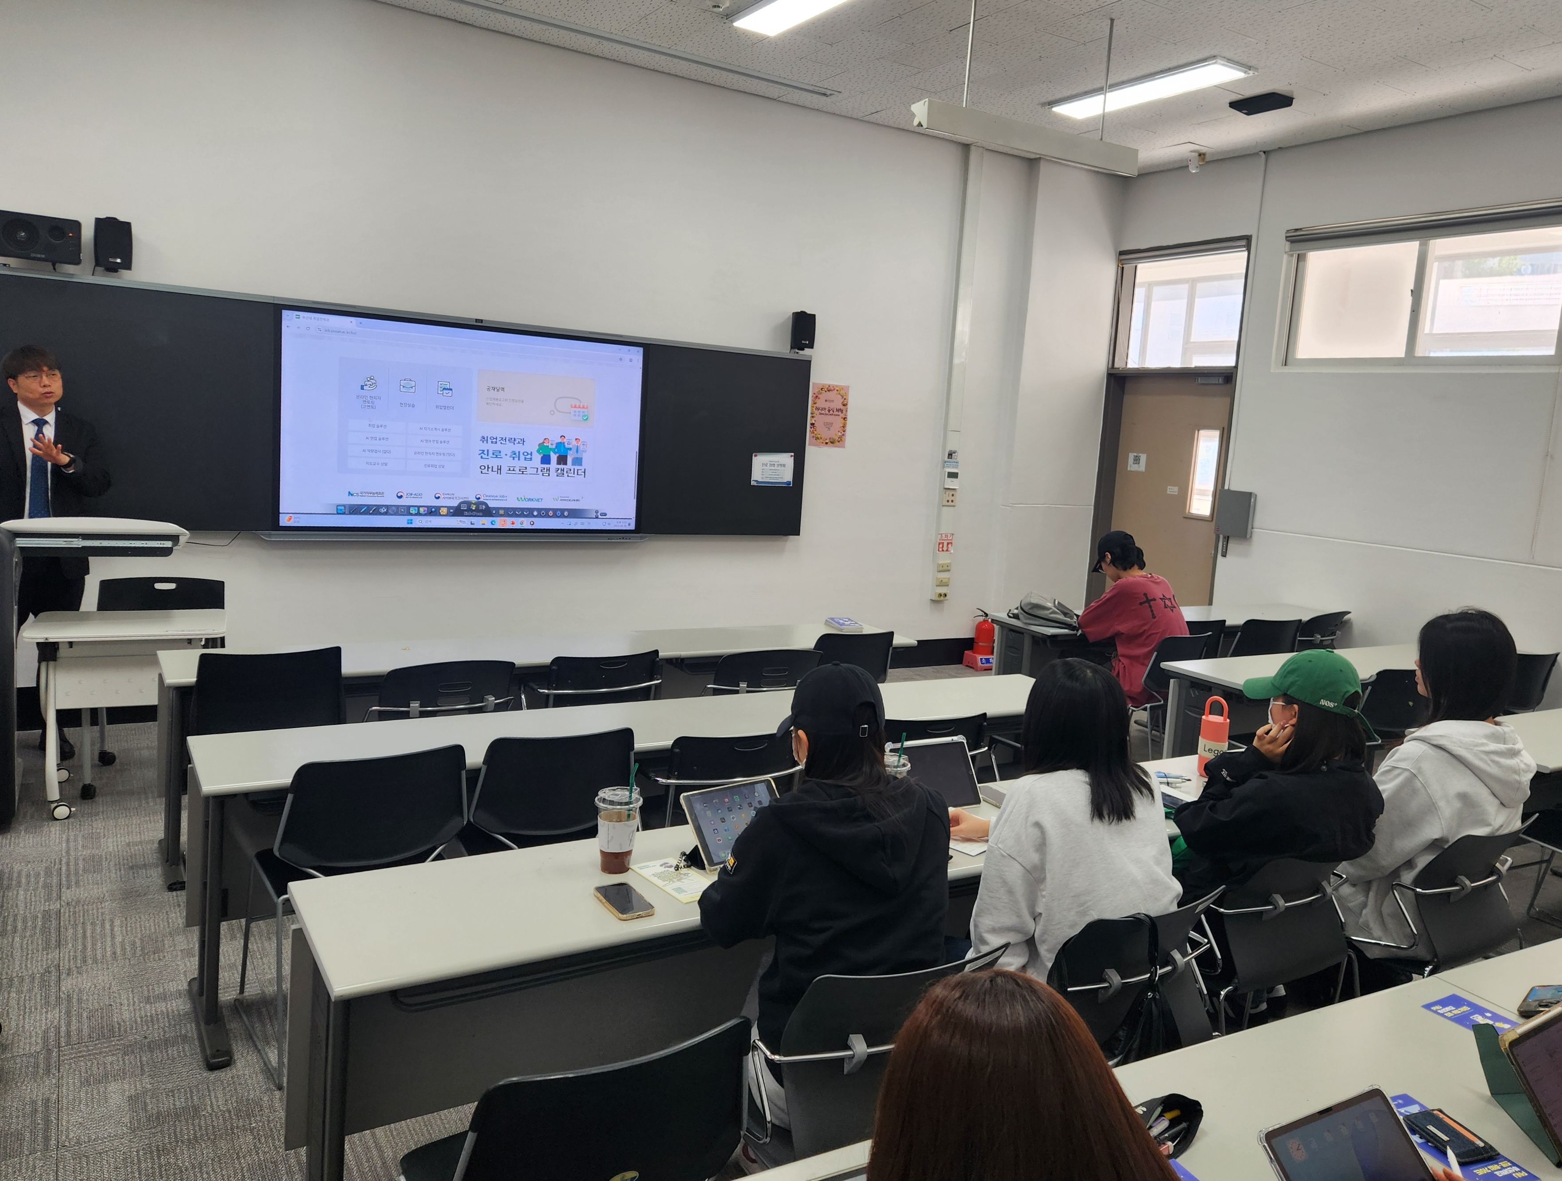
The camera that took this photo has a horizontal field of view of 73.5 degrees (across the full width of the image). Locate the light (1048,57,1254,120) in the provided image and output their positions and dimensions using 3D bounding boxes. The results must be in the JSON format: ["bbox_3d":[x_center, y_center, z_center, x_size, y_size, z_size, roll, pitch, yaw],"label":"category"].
[{"bbox_3d":[1.966,-2.716,5.708,0.320,0.060,1.190,-2,10,-31],"label":"light"}]

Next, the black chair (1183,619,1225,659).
[{"bbox_3d":[2.033,0.521,5.731,0.480,0.820,0.530,-2,10,-31],"label":"black chair"}]

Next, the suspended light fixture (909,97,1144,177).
[{"bbox_3d":[1.146,-2.058,4.825,1.260,0.122,0.130,-1,9,-29],"label":"suspended light fixture"}]

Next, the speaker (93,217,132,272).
[{"bbox_3d":[-2.996,-1.552,4.699,0.145,0.235,0.150,-2,11,-35],"label":"speaker"}]

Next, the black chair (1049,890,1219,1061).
[{"bbox_3d":[0.577,0.956,2.333,0.520,0.800,0.550,-1,10,-31],"label":"black chair"}]

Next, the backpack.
[{"bbox_3d":[1.511,0.098,5.800,0.290,0.160,0.450,-3,11,-39],"label":"backpack"}]

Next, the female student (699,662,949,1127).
[{"bbox_3d":[0.015,0.731,2.061,0.540,1.270,0.720,-2,11,-34],"label":"female student"}]

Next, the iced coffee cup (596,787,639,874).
[{"bbox_3d":[-0.333,0.491,2.138,0.097,0.165,0.097,4,9,-1],"label":"iced coffee cup"}]

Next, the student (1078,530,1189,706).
[{"bbox_3d":[1.802,0.313,5.590,0.540,1.270,0.720,-2,11,-37],"label":"student"}]

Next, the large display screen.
[{"bbox_3d":[-1.666,-0.859,5.659,1.930,1.090,0.090,-1,10,-31],"label":"large display screen"}]

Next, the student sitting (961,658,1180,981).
[{"bbox_3d":[0.551,0.726,2.391,0.580,1.250,0.720,-2,11,-35],"label":"student sitting"}]

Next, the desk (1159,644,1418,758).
[{"bbox_3d":[2.813,0.710,5.158,2.350,0.735,0.450,-1,10,-29],"label":"desk"}]

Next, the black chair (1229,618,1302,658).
[{"bbox_3d":[2.451,0.531,5.738,0.500,0.814,0.540,0,9,-25],"label":"black chair"}]

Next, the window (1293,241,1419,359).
[{"bbox_3d":[3.487,-1.747,6.346,0.060,0.680,0.720,-1,10,-31],"label":"window"}]

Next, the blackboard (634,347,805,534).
[{"bbox_3d":[-0.339,-0.912,6.449,1.130,1.165,0.070,-1,10,-31],"label":"blackboard"}]

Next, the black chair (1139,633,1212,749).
[{"bbox_3d":[1.865,0.576,5.490,0.500,0.790,0.540,-2,11,-36],"label":"black chair"}]

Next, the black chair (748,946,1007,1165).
[{"bbox_3d":[0.064,0.939,1.919,0.510,0.814,0.550,-1,10,-29],"label":"black chair"}]

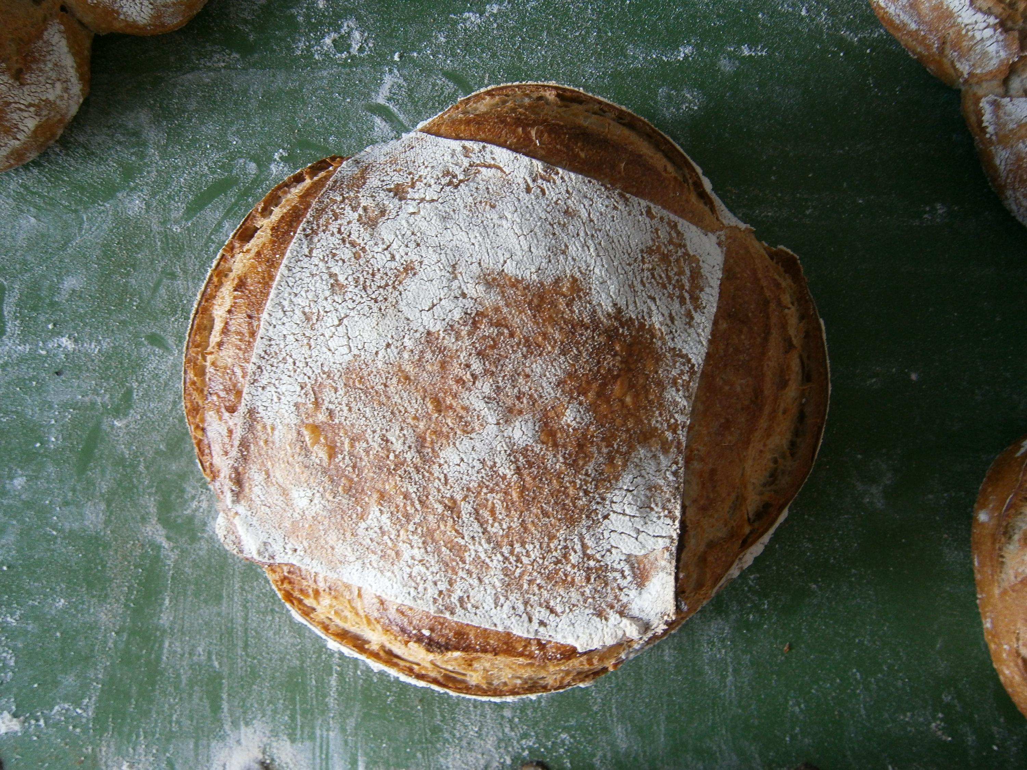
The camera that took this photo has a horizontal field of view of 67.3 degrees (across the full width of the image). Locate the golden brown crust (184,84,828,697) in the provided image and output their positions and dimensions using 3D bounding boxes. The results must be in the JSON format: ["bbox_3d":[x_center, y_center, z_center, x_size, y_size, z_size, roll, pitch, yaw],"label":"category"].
[{"bbox_3d":[-0.004,0.002,0.345,0.297,0.100,0.285,0,86,3],"label":"golden brown crust"}]

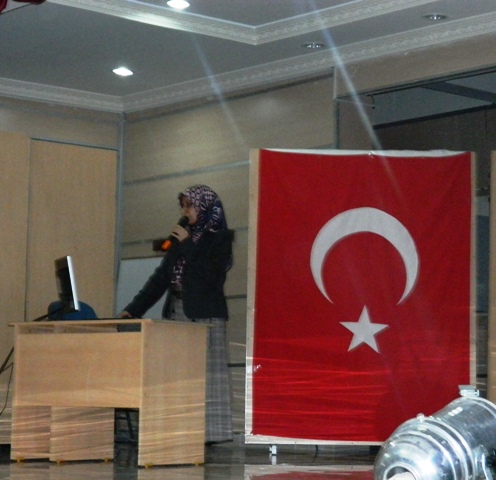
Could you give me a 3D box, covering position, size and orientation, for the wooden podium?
[{"bbox_3d":[-0.749,0.830,8.445,0.973,0.759,0.588,-3,-7,34],"label":"wooden podium"}]

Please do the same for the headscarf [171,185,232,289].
[{"bbox_3d":[-0.273,-0.021,9.100,0.330,0.585,0.270,3,-6,-22],"label":"headscarf"}]

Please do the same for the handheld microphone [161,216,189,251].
[{"bbox_3d":[-0.422,-0.035,9.030,0.052,0.245,0.052,42,-12,-18],"label":"handheld microphone"}]

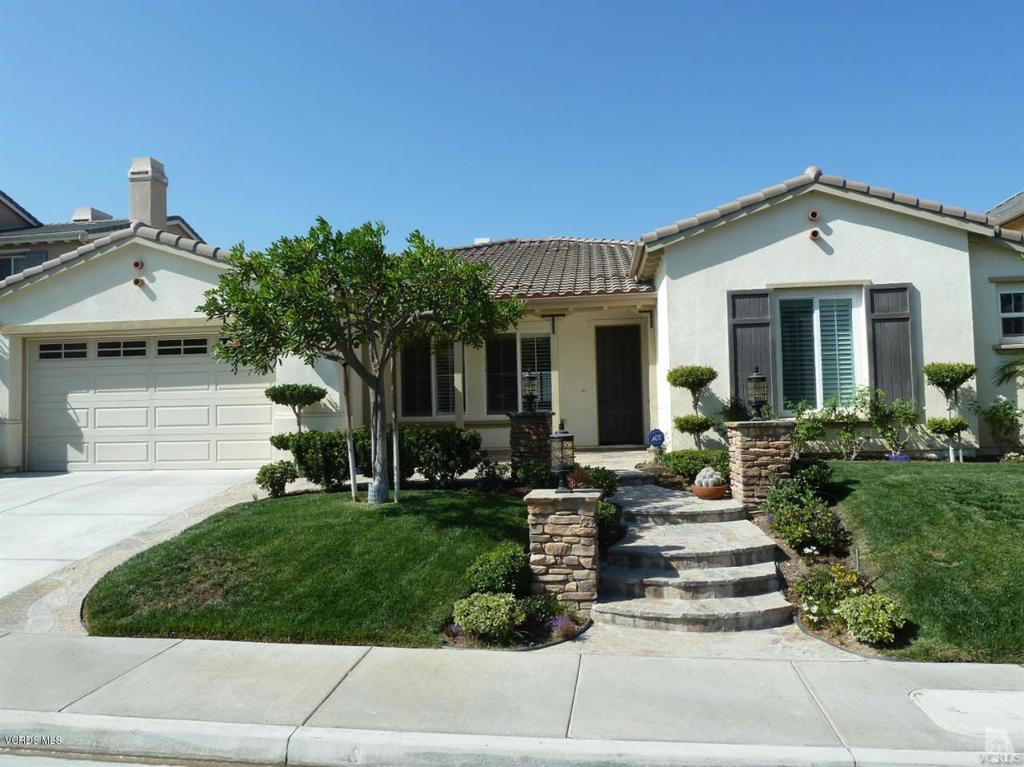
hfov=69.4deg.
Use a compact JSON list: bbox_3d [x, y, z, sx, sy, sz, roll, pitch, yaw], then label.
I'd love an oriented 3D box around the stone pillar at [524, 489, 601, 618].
[{"bbox_3d":[0.461,1.415,6.246,0.617,0.973,0.620,-2,-2,8],"label":"stone pillar"}]

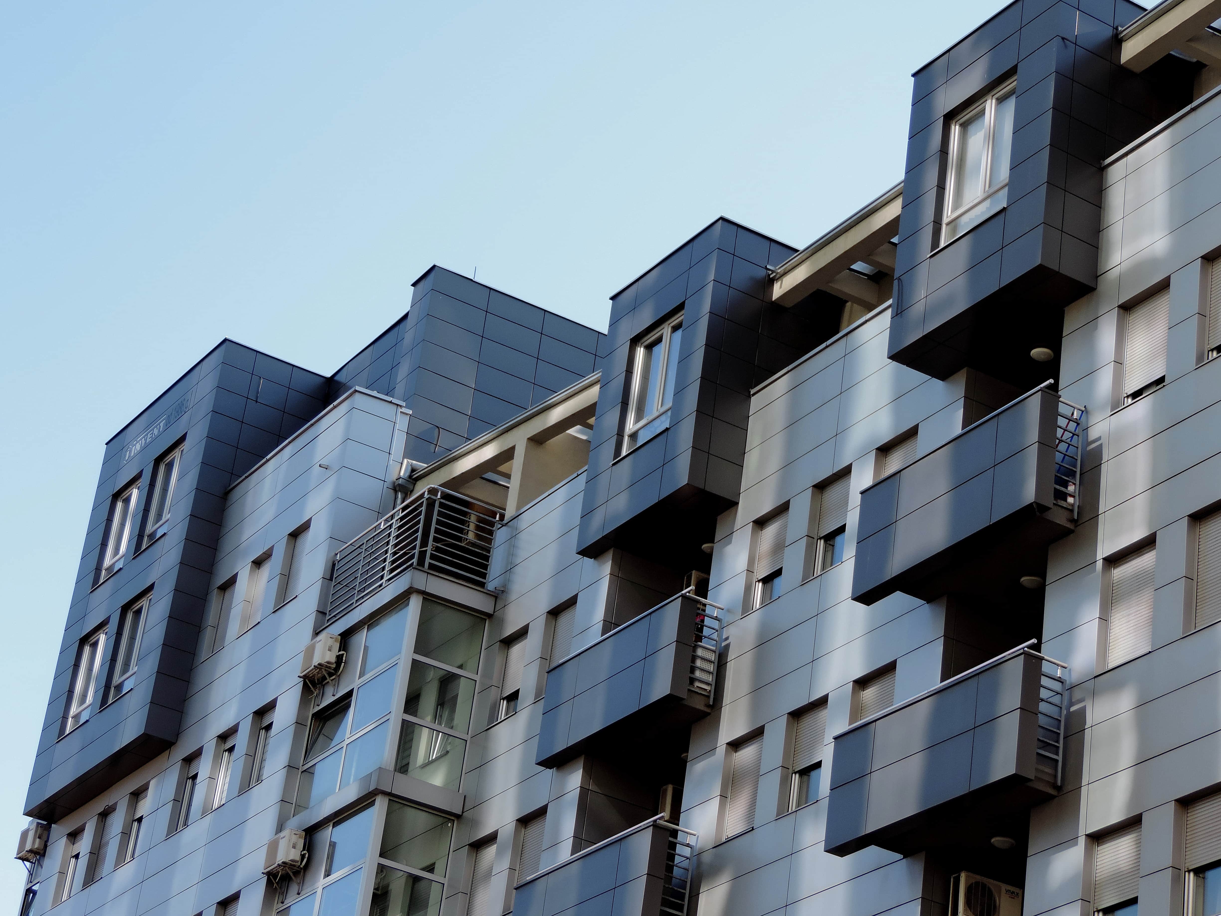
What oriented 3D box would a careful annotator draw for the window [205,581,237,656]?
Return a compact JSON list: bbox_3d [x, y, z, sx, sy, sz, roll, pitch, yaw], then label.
[{"bbox_3d":[-5.890,2.517,49.116,0.120,1.279,0.818,21,-30,-24],"label":"window"}]

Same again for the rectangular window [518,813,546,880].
[{"bbox_3d":[-0.977,5.193,40.871,0.053,1.258,0.739,21,-30,-24],"label":"rectangular window"}]

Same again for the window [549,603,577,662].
[{"bbox_3d":[-0.592,2.415,41.151,0.050,1.061,0.766,21,-30,-24],"label":"window"}]

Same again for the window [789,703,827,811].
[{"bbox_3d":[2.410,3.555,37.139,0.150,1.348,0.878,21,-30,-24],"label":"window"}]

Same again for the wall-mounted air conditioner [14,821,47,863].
[{"bbox_3d":[-10.047,6.738,55.253,0.270,0.520,0.740,21,-30,-24],"label":"wall-mounted air conditioner"}]

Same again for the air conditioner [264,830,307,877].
[{"bbox_3d":[-4.457,5.397,43.394,0.250,0.460,0.670,21,-30,-24],"label":"air conditioner"}]

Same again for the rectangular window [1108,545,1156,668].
[{"bbox_3d":[5.423,1.554,32.433,0.110,1.348,0.878,21,-30,-24],"label":"rectangular window"}]

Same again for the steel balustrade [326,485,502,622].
[{"bbox_3d":[-2.842,1.644,45.611,1.250,1.285,2.992,21,-30,-24],"label":"steel balustrade"}]

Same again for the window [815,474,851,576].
[{"bbox_3d":[2.676,0.814,37.001,0.120,1.235,0.748,21,-30,-24],"label":"window"}]

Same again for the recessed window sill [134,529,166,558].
[{"bbox_3d":[-7.574,1.482,52.599,0.150,0.053,1.417,21,-30,-24],"label":"recessed window sill"}]

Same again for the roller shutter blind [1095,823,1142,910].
[{"bbox_3d":[4.839,3.843,29.895,0.050,0.713,0.713,21,-30,-24],"label":"roller shutter blind"}]

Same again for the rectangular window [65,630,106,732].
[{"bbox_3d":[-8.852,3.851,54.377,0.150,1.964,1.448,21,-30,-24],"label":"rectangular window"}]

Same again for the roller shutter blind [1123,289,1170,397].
[{"bbox_3d":[5.546,-1.209,32.516,0.053,1.065,0.757,21,-30,-24],"label":"roller shutter blind"}]

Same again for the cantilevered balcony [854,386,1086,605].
[{"bbox_3d":[3.787,0.535,33.838,0.563,1.478,3.291,21,-30,-24],"label":"cantilevered balcony"}]

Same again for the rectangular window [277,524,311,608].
[{"bbox_3d":[-4.567,1.641,47.060,0.120,1.279,0.809,21,-30,-24],"label":"rectangular window"}]

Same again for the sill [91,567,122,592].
[{"bbox_3d":[-8.404,2.083,53.189,0.160,0.043,1.427,21,-30,-24],"label":"sill"}]

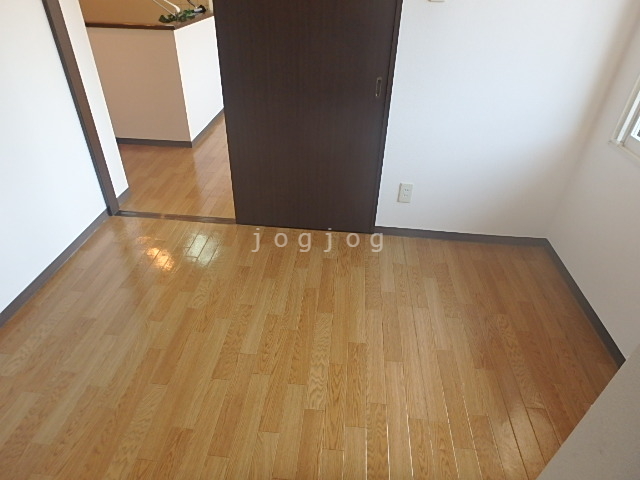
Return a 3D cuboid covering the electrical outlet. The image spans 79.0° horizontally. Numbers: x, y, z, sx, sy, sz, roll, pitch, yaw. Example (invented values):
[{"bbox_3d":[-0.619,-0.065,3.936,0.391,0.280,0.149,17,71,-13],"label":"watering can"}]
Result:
[{"bbox_3d":[0.492,-0.271,2.230,0.070,0.120,0.012,4,35,3],"label":"electrical outlet"}]

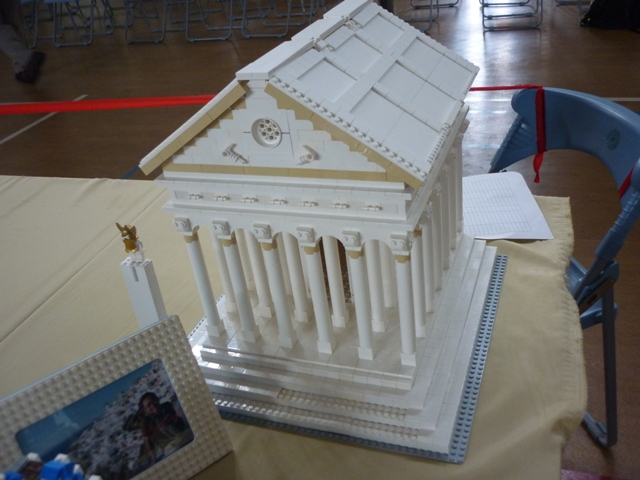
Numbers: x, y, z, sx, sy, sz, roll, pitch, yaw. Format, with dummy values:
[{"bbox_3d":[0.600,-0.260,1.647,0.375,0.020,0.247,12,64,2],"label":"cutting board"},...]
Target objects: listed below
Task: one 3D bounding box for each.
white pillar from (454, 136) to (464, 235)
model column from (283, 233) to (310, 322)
[{"bbox_3d":[0.189,-0.077,0.847,0.017,0.140,0.017,4,32,22],"label":"white pillar"},{"bbox_3d":[-0.028,0.036,0.707,0.016,0.134,0.016,4,32,22],"label":"model column"}]

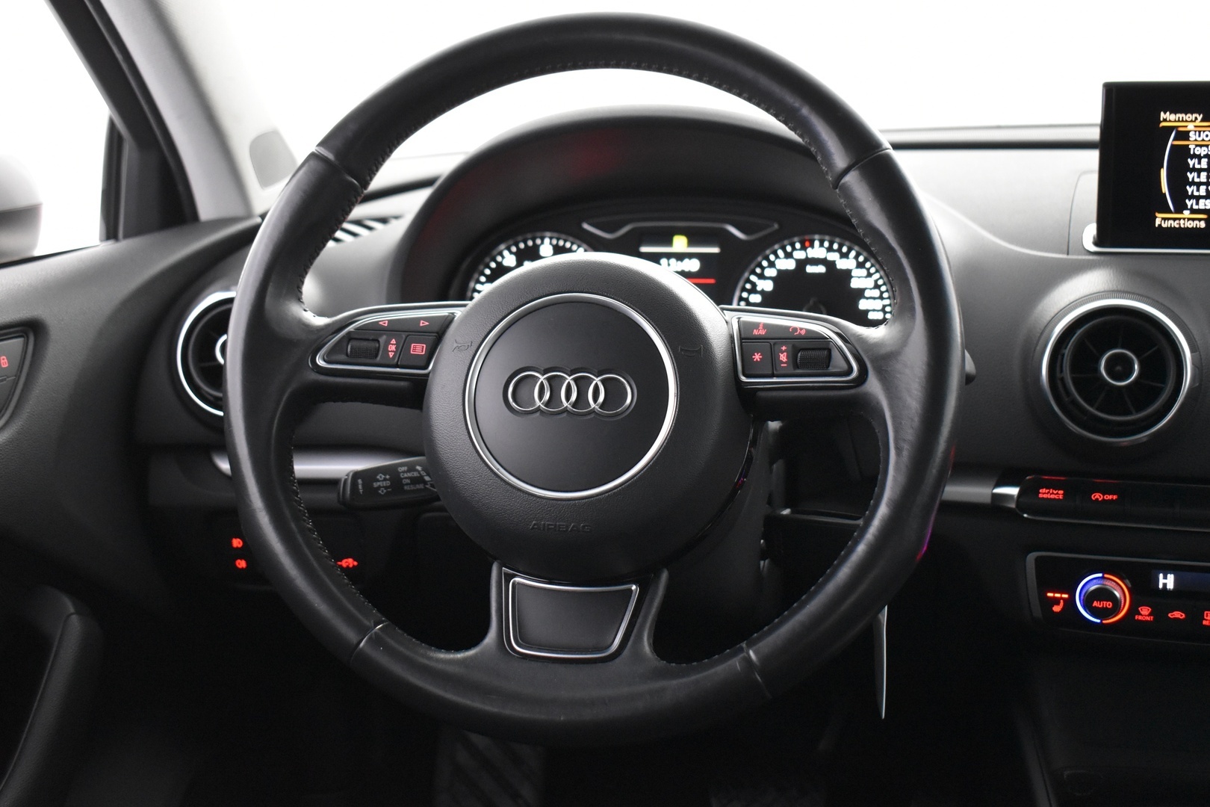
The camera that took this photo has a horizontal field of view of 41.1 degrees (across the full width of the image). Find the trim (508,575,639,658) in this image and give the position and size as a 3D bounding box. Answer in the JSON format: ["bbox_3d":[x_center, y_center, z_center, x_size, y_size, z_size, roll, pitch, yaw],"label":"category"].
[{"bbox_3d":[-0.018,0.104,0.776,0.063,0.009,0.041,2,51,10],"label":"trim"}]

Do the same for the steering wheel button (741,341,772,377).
[{"bbox_3d":[0.075,-0.021,0.786,0.016,0.018,0.006,-1,-18,22],"label":"steering wheel button"}]

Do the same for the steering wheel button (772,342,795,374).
[{"bbox_3d":[0.087,-0.022,0.781,0.011,0.015,0.006,-1,-18,22],"label":"steering wheel button"}]

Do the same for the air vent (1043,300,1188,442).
[{"bbox_3d":[0.305,-0.020,0.966,0.084,0.084,0.030,3,1,16],"label":"air vent"}]

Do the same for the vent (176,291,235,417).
[{"bbox_3d":[-0.247,-0.033,1.092,0.084,0.084,0.030,2,1,14],"label":"vent"}]

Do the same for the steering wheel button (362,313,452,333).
[{"bbox_3d":[-0.102,-0.041,0.821,0.046,0.011,0.006,4,-17,-1],"label":"steering wheel button"}]

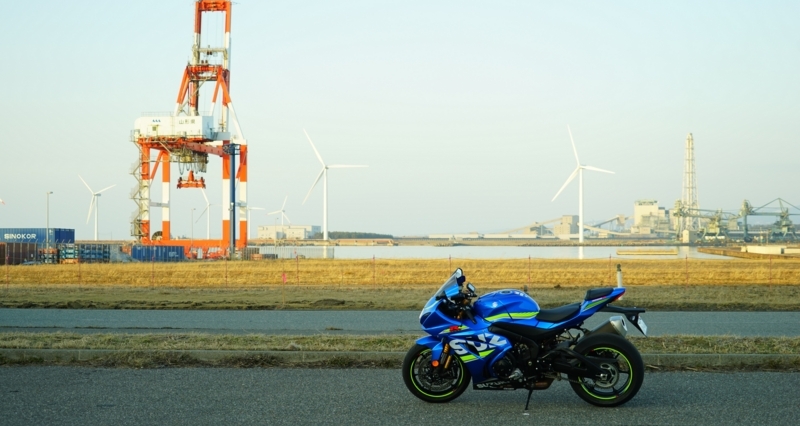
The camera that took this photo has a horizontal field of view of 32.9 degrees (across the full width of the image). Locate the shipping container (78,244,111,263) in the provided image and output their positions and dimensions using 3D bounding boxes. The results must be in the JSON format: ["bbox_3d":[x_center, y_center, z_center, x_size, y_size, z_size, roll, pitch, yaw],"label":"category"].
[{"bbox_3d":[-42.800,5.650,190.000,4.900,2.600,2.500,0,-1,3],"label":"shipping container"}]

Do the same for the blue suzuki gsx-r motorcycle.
[{"bbox_3d":[1.010,1.040,11.260,2.080,1.150,0.740,0,-1,12],"label":"blue suzuki gsx-r motorcycle"}]

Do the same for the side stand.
[{"bbox_3d":[1.062,1.515,11.170,0.100,0.220,0.180,0,-1,12],"label":"side stand"}]

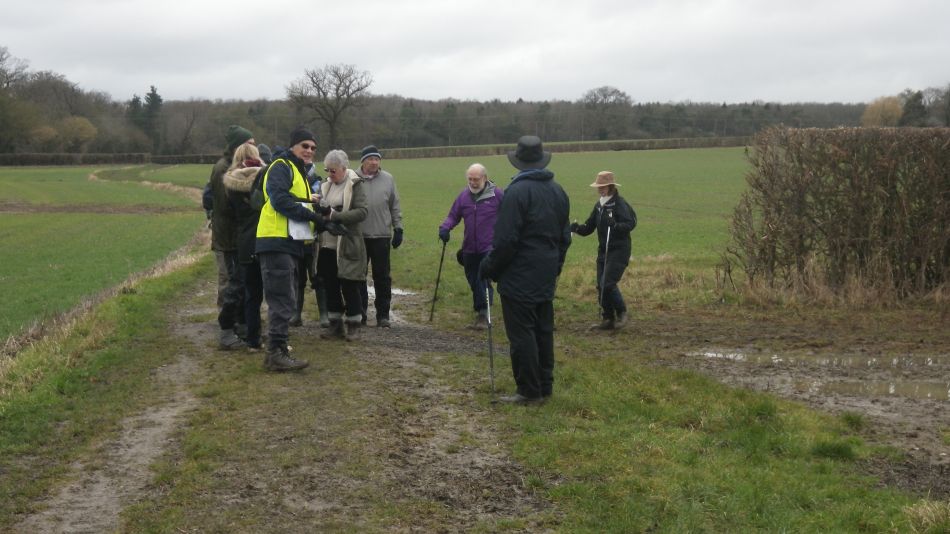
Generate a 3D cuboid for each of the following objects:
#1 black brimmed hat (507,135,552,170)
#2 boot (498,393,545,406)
[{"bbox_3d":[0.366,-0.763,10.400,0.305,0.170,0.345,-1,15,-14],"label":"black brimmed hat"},{"bbox_3d":[0.310,0.853,10.400,0.305,0.128,0.115,2,4,21],"label":"boot"}]

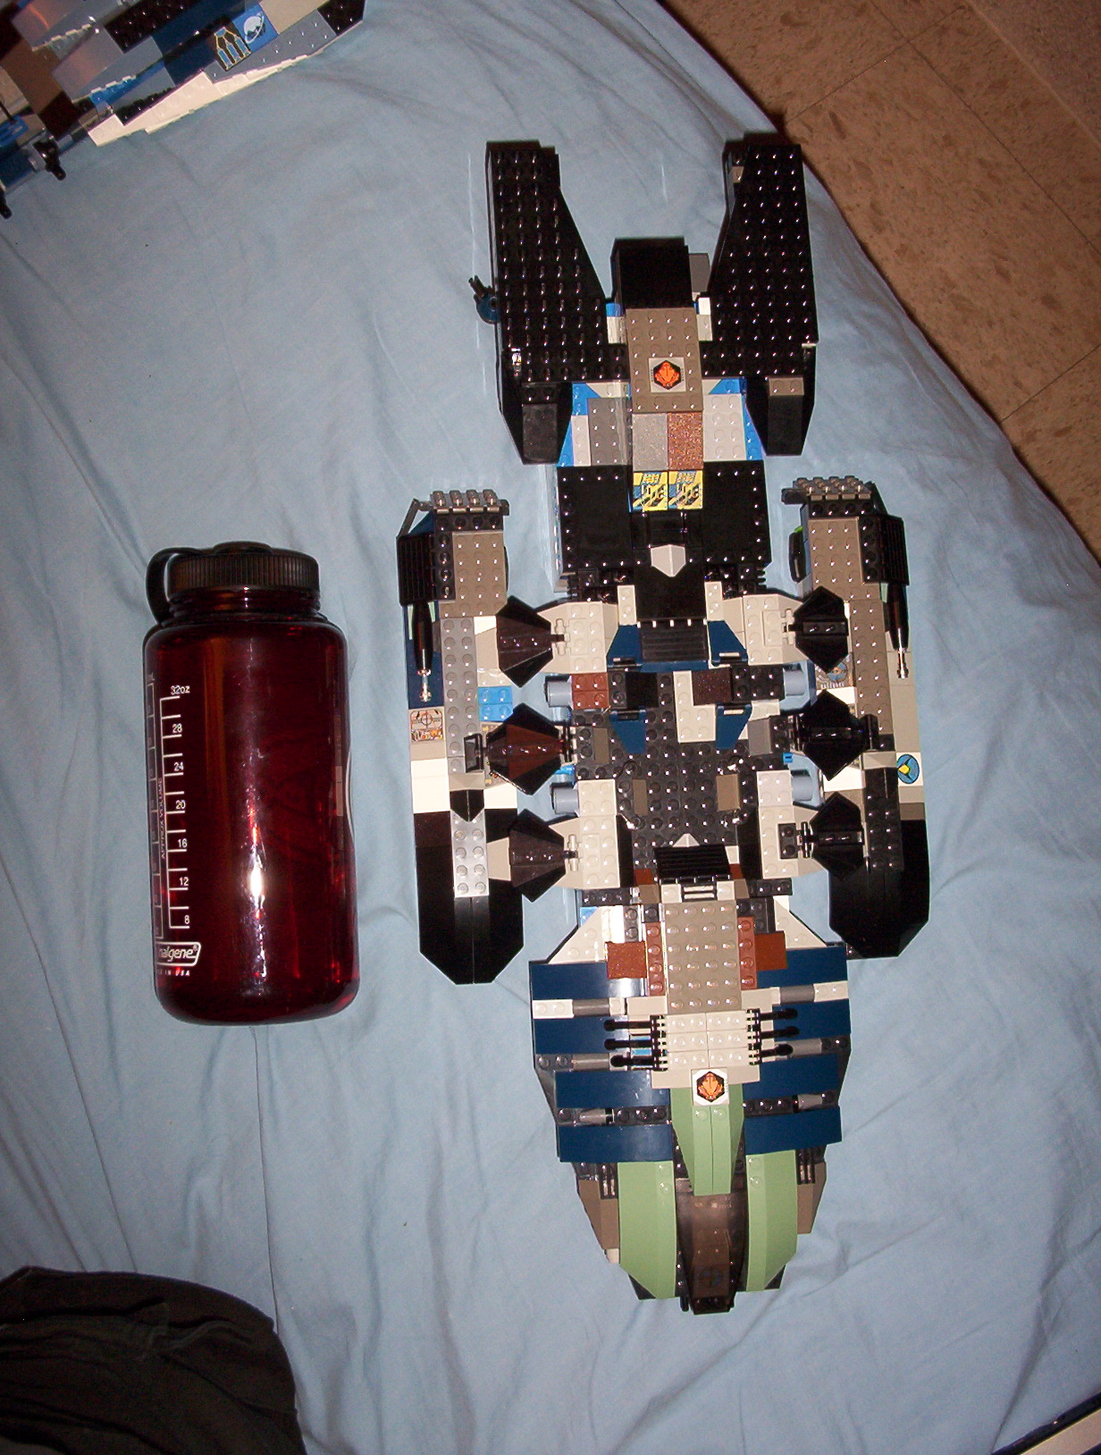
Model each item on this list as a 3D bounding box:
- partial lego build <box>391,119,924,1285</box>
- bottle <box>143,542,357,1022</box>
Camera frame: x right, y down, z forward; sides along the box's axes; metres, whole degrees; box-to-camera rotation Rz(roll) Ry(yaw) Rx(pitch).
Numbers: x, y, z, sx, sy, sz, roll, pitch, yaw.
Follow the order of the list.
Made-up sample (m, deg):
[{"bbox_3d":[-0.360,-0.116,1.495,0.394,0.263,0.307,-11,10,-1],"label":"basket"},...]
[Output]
[{"bbox_3d":[0.056,-0.006,0.752,0.242,0.083,0.532,-3,82,-5],"label":"partial lego build"},{"bbox_3d":[-0.133,0.023,0.728,0.089,0.089,0.209,-2,87,-4],"label":"bottle"}]

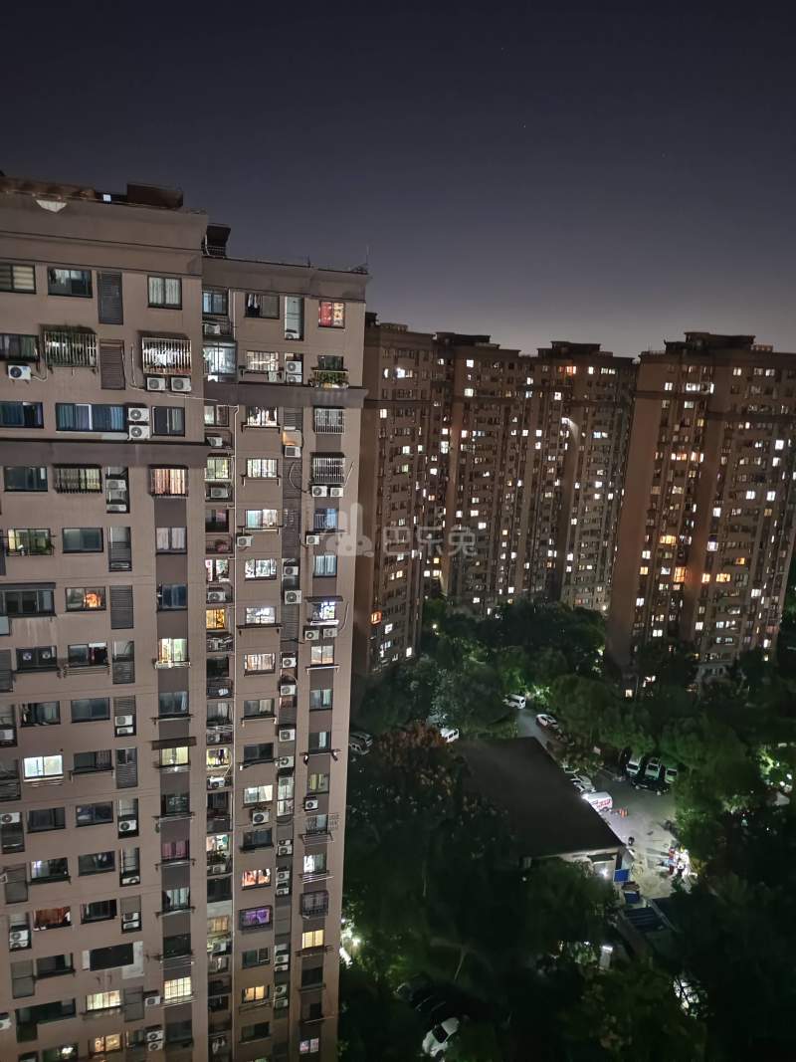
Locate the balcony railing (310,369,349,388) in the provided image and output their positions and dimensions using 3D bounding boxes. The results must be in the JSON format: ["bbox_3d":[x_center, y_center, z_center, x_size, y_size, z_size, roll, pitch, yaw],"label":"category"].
[{"bbox_3d":[-3.789,-8.442,39.288,2.055,0.948,0.500,-1,12,-17],"label":"balcony railing"}]

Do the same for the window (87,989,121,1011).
[{"bbox_3d":[-15.997,25.541,38.395,1.738,1.060,0.120,-1,12,-17],"label":"window"}]

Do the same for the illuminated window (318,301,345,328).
[{"bbox_3d":[-3.636,-11.905,38.860,1.437,1.373,0.120,-1,12,-17],"label":"illuminated window"}]

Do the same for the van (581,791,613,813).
[{"bbox_3d":[24.221,33.912,87.940,4.400,1.900,1.650,-1,13,-18],"label":"van"}]

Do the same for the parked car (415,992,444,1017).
[{"bbox_3d":[2.784,39.308,57.807,4.650,1.620,1.850,-7,15,-39],"label":"parked car"}]

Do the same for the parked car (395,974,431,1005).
[{"bbox_3d":[1.472,38.893,59.743,4.600,1.500,1.820,-7,15,-39],"label":"parked car"}]

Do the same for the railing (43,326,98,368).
[{"bbox_3d":[-14.303,-7.933,30.986,2.038,1.474,0.550,-1,12,-17],"label":"railing"}]

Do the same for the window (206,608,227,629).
[{"bbox_3d":[-10.383,5.024,40.102,1.032,1.203,0.120,-1,12,-17],"label":"window"}]

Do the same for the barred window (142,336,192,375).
[{"bbox_3d":[-10.509,-7.921,32.153,2.092,1.562,0.550,-1,12,-17],"label":"barred window"}]

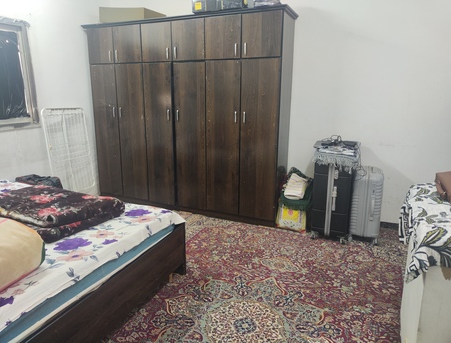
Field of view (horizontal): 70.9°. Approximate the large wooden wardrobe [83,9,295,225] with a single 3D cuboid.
[{"bbox_3d":[-0.493,-0.619,3.705,2.451,2.105,0.507,7,15,24],"label":"large wooden wardrobe"}]

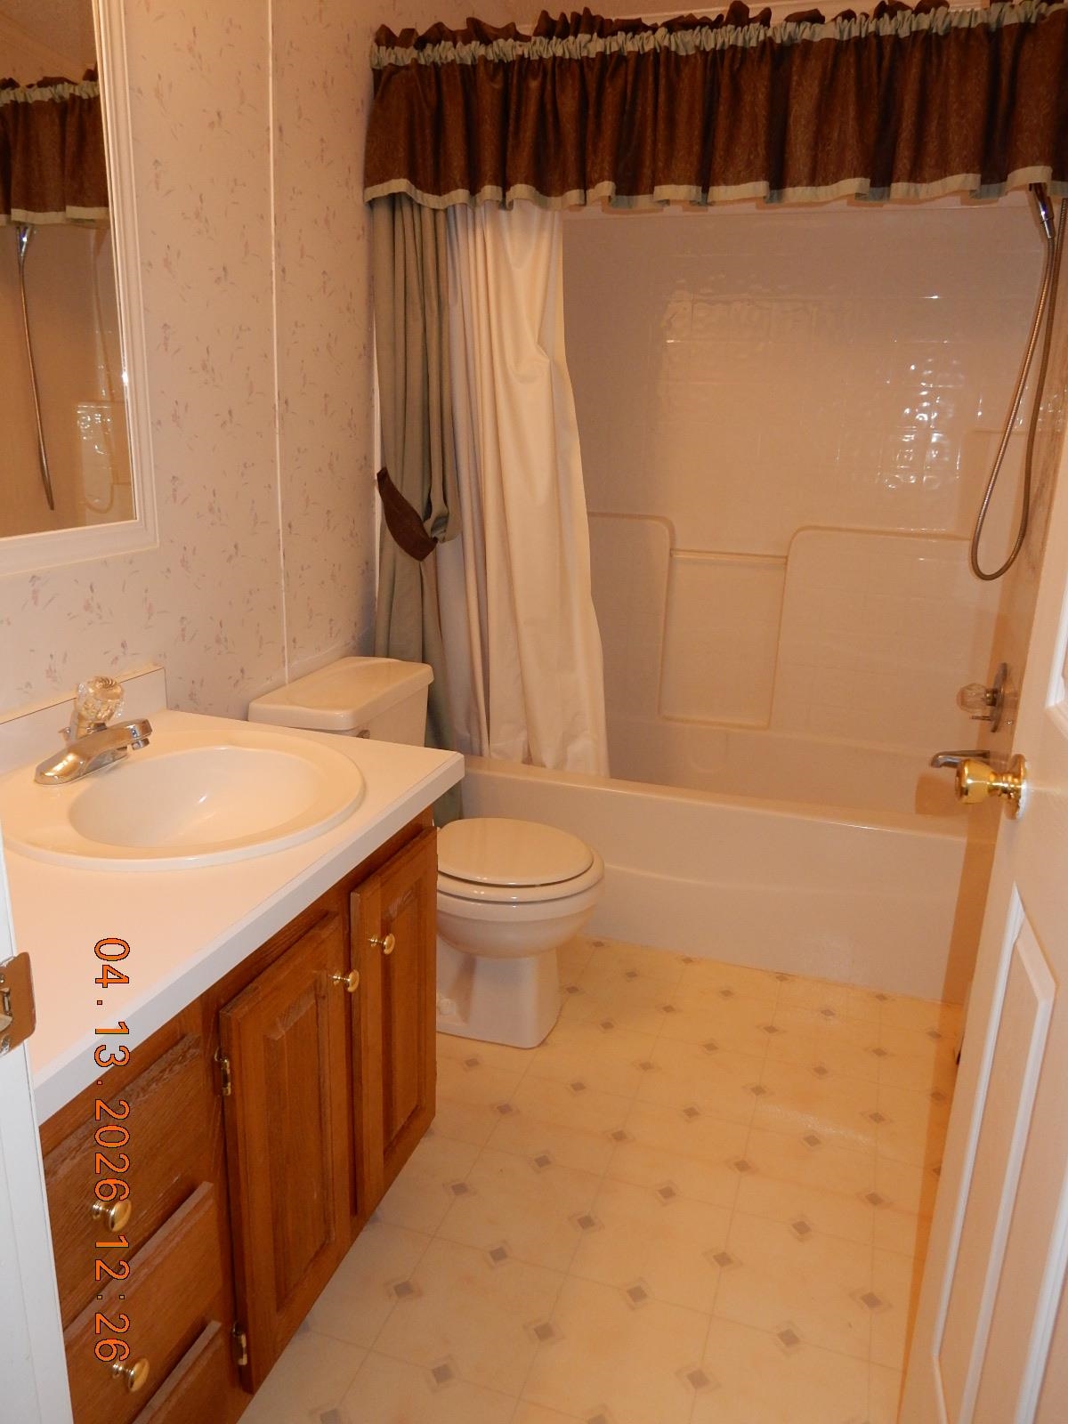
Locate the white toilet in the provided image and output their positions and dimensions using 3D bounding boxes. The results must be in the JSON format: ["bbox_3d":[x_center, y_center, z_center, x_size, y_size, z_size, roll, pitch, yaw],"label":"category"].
[{"bbox_3d":[-0.190,0.314,2.243,0.690,0.732,0.434,7,17,18],"label":"white toilet"}]

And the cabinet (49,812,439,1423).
[{"bbox_3d":[-0.568,0.545,1.380,0.572,0.748,0.901,7,17,17],"label":"cabinet"}]

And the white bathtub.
[{"bbox_3d":[0.430,0.310,2.873,1.520,0.421,0.759,7,17,17],"label":"white bathtub"}]

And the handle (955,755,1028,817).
[{"bbox_3d":[0.493,0.077,1.122,0.064,0.068,0.068,6,17,15],"label":"handle"}]

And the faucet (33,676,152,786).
[{"bbox_3d":[-0.619,0.018,1.479,0.167,0.137,0.160,7,17,18],"label":"faucet"}]

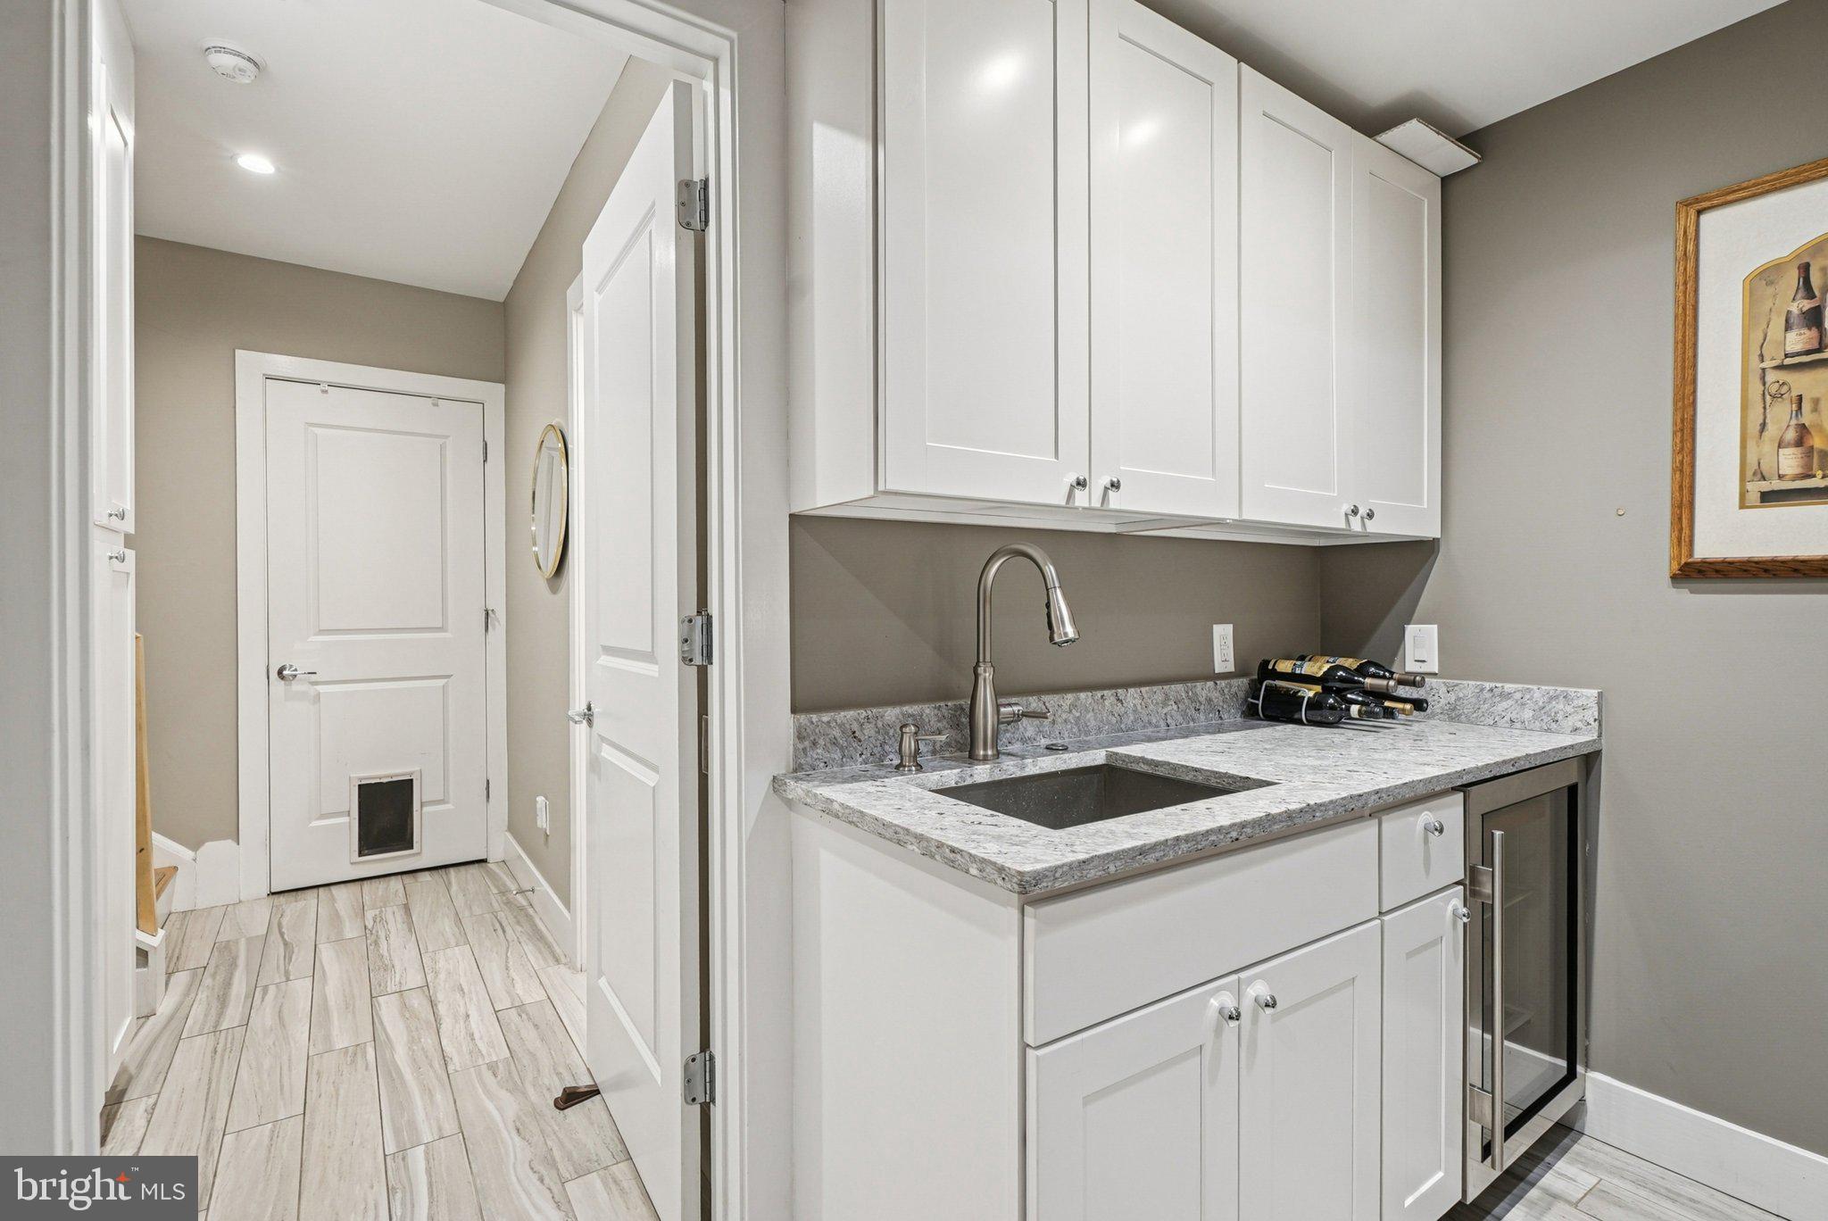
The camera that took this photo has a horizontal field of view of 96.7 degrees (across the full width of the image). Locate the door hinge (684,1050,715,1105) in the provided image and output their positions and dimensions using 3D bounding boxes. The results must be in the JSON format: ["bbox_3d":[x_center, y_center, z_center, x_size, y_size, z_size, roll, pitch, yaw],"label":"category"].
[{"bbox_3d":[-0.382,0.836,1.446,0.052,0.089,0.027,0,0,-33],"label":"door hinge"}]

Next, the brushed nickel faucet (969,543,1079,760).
[{"bbox_3d":[0.222,0.080,1.518,0.130,0.413,0.285,0,0,-33],"label":"brushed nickel faucet"}]

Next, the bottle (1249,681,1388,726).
[{"bbox_3d":[1.009,0.235,2.042,0.295,0.080,0.080,0,0,35],"label":"bottle"}]

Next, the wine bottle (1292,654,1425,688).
[{"bbox_3d":[1.135,0.162,2.070,0.076,0.076,0.312,0,0,-33],"label":"wine bottle"}]

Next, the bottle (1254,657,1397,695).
[{"bbox_3d":[0.993,0.166,1.959,0.076,0.076,0.312,0,0,-33],"label":"bottle"}]

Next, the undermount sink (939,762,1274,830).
[{"bbox_3d":[0.287,0.413,1.362,0.510,0.210,0.400,0,0,-33],"label":"undermount sink"}]

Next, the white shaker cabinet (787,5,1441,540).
[{"bbox_3d":[0.559,-0.634,1.750,1.650,0.917,0.324,0,0,-33],"label":"white shaker cabinet"}]

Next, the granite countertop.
[{"bbox_3d":[0.656,0.298,1.619,1.712,0.031,0.638,0,0,-33],"label":"granite countertop"}]

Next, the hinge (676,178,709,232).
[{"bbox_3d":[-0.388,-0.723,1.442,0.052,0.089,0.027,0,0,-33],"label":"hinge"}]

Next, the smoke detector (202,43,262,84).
[{"bbox_3d":[-1.780,-1.438,2.129,0.135,0.045,0.135,0,0,-33],"label":"smoke detector"}]

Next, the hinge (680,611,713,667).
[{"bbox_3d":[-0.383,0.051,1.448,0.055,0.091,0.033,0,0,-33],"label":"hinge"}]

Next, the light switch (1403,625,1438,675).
[{"bbox_3d":[1.313,0.102,2.108,0.010,0.125,0.079,0,0,-33],"label":"light switch"}]

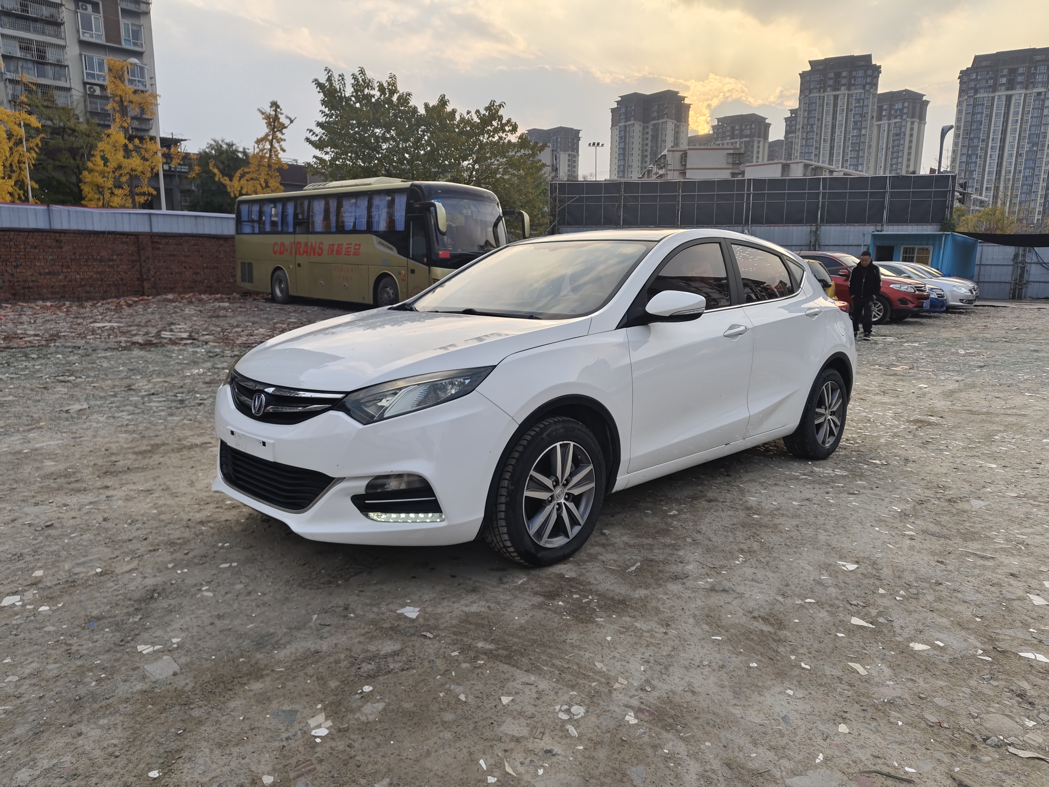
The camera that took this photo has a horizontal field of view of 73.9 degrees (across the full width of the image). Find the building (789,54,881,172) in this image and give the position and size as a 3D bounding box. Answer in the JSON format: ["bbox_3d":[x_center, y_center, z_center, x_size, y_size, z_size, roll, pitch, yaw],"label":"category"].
[{"bbox_3d":[135.916,-99.284,305.703,31.600,88.700,18.000,7,12,31],"label":"building"}]

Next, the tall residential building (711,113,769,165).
[{"bbox_3d":[129.920,-122.799,430.939,28.000,88.835,24.000,10,14,40],"label":"tall residential building"}]

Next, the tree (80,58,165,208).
[{"bbox_3d":[-18.233,-9.811,31.744,4.000,10.090,4.000,-5,12,-29],"label":"tree"}]

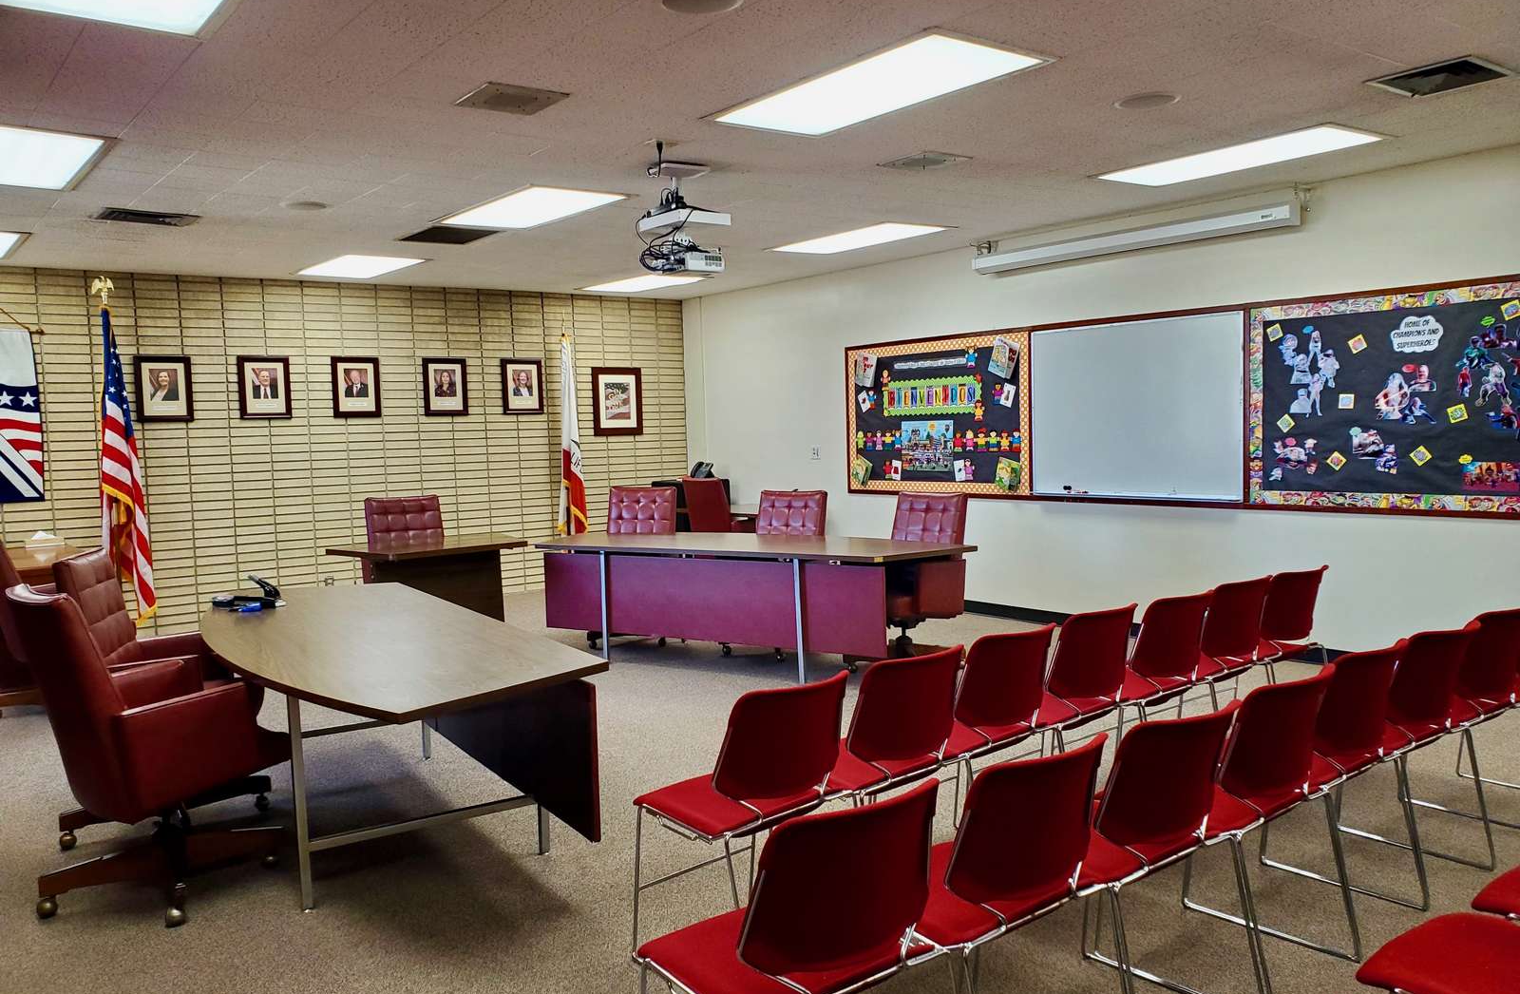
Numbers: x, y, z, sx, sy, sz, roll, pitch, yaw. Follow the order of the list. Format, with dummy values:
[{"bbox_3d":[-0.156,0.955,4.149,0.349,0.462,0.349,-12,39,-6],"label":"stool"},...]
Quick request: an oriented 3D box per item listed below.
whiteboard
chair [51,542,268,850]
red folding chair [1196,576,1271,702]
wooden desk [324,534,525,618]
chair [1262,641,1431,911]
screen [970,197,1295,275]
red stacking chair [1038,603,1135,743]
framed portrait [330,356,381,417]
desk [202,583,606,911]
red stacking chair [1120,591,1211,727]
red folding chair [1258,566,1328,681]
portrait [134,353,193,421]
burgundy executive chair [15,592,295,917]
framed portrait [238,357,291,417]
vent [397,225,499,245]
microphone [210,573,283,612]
[{"bbox_3d":[2.402,-0.562,7.445,0.040,1.150,1.560,-4,5,-38],"label":"whiteboard"},{"bbox_3d":[-2.264,0.728,4.300,0.720,1.060,0.680,-3,4,-20],"label":"chair"},{"bbox_3d":[1.865,0.729,4.607,0.480,0.770,0.540,-5,5,-37],"label":"red folding chair"},{"bbox_3d":[-2.125,0.681,7.564,1.270,0.740,0.960,-5,5,-38],"label":"wooden desk"},{"bbox_3d":[1.593,0.815,3.357,0.500,0.790,0.540,-4,5,-38],"label":"chair"},{"bbox_3d":[2.278,-1.621,7.280,0.120,0.130,2.300,-4,5,-38],"label":"screen"},{"bbox_3d":[1.102,0.792,4.020,0.480,0.770,0.540,-5,5,-37],"label":"red stacking chair"},{"bbox_3d":[-3.400,-0.925,9.607,0.390,0.505,0.030,-4,4,-35],"label":"framed portrait"},{"bbox_3d":[-1.505,0.866,4.370,0.930,0.740,2.880,-4,4,-32],"label":"desk"},{"bbox_3d":[1.402,0.749,4.351,0.480,0.775,0.530,-5,5,-40],"label":"red stacking chair"},{"bbox_3d":[2.245,0.698,4.899,0.480,0.770,0.540,-5,5,-37],"label":"red folding chair"},{"bbox_3d":[-4.466,-0.806,8.561,0.385,0.487,0.030,-5,5,-37],"label":"portrait"},{"bbox_3d":[-1.953,0.775,3.695,0.650,1.030,0.700,1,5,41],"label":"burgundy executive chair"},{"bbox_3d":[-3.900,-0.858,8.995,0.385,0.487,0.030,-5,5,-37],"label":"framed portrait"},{"bbox_3d":[-1.948,-1.638,7.171,0.440,0.040,0.600,-5,5,-37],"label":"vent"},{"bbox_3d":[-2.263,0.413,5.027,0.290,0.130,0.140,-2,4,0],"label":"microphone"}]

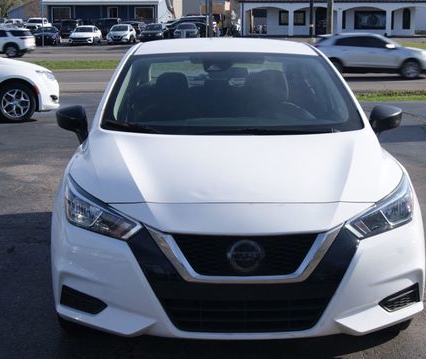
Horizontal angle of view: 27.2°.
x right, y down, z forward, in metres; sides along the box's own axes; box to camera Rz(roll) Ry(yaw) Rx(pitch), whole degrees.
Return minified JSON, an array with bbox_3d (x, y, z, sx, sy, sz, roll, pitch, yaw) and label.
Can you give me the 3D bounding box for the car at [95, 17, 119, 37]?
[{"bbox_3d":[-9.331,-13.311,78.000,1.980,1.800,4.950,0,9,1],"label":"car"}]

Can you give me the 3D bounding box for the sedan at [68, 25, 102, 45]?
[{"bbox_3d":[-9.913,-11.168,68.300,1.820,1.430,4.680,0,9,1],"label":"sedan"}]

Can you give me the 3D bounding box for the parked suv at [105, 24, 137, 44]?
[{"bbox_3d":[-7.290,-11.451,69.500,1.800,1.570,4.450,1,10,4],"label":"parked suv"}]

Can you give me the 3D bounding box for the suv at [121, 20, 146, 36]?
[{"bbox_3d":[-7.076,-13.352,78.500,1.870,1.620,4.600,0,9,1],"label":"suv"}]

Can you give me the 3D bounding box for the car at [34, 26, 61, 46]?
[{"bbox_3d":[-12.800,-11.003,68.000,1.800,1.430,4.600,0,9,-2],"label":"car"}]

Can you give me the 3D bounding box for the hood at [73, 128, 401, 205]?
[{"bbox_3d":[0.115,-0.074,4.285,1.530,0.250,0.970,0,9,-1],"label":"hood"}]

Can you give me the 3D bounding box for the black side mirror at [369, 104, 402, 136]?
[{"bbox_3d":[0.983,-0.325,5.030,0.200,0.190,0.160,0,10,-1],"label":"black side mirror"}]

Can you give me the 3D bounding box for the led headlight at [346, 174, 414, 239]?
[{"bbox_3d":[0.726,0.118,3.942,0.410,0.225,0.460,0,10,-1],"label":"led headlight"}]

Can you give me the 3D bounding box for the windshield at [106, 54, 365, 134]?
[{"bbox_3d":[0.100,-0.493,4.892,1.390,0.150,0.930,0,37,-1],"label":"windshield"}]

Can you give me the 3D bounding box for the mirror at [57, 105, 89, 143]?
[{"bbox_3d":[-0.787,-0.312,4.987,0.200,0.205,0.160,0,10,-1],"label":"mirror"}]

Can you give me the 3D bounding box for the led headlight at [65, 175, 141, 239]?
[{"bbox_3d":[-0.473,0.123,3.912,0.410,0.225,0.460,0,10,-1],"label":"led headlight"}]

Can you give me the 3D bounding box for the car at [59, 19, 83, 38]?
[{"bbox_3d":[-12.927,-13.698,80.000,1.900,1.750,4.700,0,10,2],"label":"car"}]

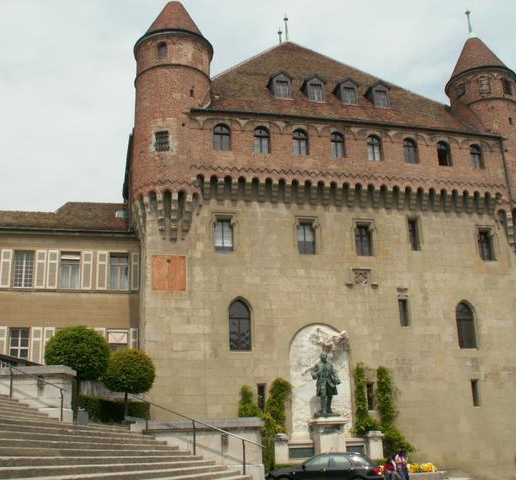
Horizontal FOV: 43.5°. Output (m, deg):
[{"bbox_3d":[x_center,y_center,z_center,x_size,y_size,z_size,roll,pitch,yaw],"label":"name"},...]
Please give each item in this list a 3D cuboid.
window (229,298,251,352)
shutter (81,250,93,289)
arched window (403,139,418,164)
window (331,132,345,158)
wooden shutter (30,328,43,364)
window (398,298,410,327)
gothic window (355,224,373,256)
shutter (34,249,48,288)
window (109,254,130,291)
[{"bbox_3d":[-0.887,4.174,31.982,1.125,2.599,0.300,2,-16,-16],"label":"window"},{"bbox_3d":[-9.158,1.621,34.693,0.554,2.072,0.060,2,-16,-14],"label":"shutter"},{"bbox_3d":[8.364,-4.842,35.556,0.948,1.562,0.300,2,-16,-15],"label":"arched window"},{"bbox_3d":[4.226,-4.993,34.436,0.830,1.519,0.300,2,-16,-15],"label":"window"},{"bbox_3d":[-10.952,5.335,32.027,0.550,2.050,0.060,2,-19,-12],"label":"wooden shutter"},{"bbox_3d":[7.704,3.849,34.391,0.563,1.486,0.200,2,-16,-14],"label":"window"},{"bbox_3d":[5.740,-0.021,35.113,1.009,1.893,0.300,2,-16,-16],"label":"gothic window"},{"bbox_3d":[-11.434,1.551,34.113,0.525,2.038,0.060,2,-16,-14],"label":"shutter"},{"bbox_3d":[-7.301,1.675,34.098,1.006,1.992,0.200,0,-16,-7],"label":"window"}]

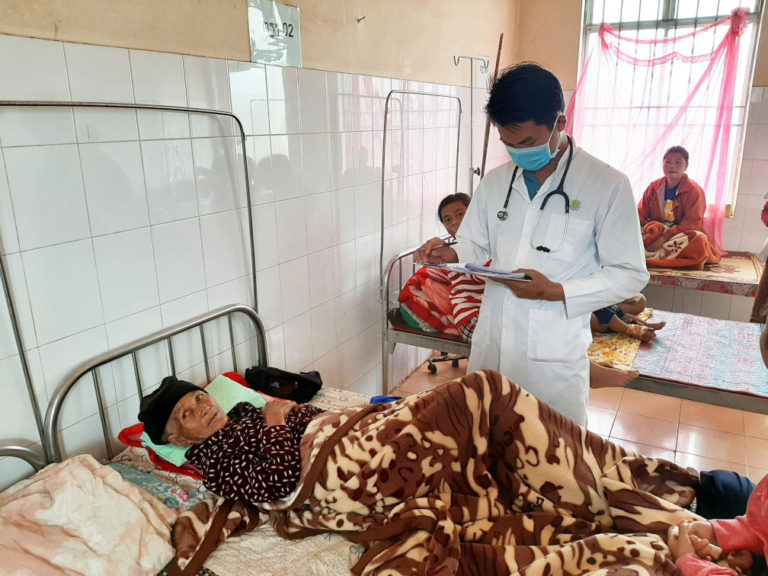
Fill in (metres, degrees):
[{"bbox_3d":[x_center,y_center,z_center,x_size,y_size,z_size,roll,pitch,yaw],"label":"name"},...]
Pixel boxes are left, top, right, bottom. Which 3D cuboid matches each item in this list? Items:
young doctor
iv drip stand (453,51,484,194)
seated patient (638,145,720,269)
[{"bbox_3d":[0.420,0.177,1.810,0.500,1.690,0.530,-16,22,-42],"label":"young doctor"},{"bbox_3d":[0.525,-0.403,3.508,0.460,1.880,0.460,8,18,28],"label":"iv drip stand"},{"bbox_3d":[2.001,-0.570,3.945,0.660,0.790,0.600,10,20,35],"label":"seated patient"}]

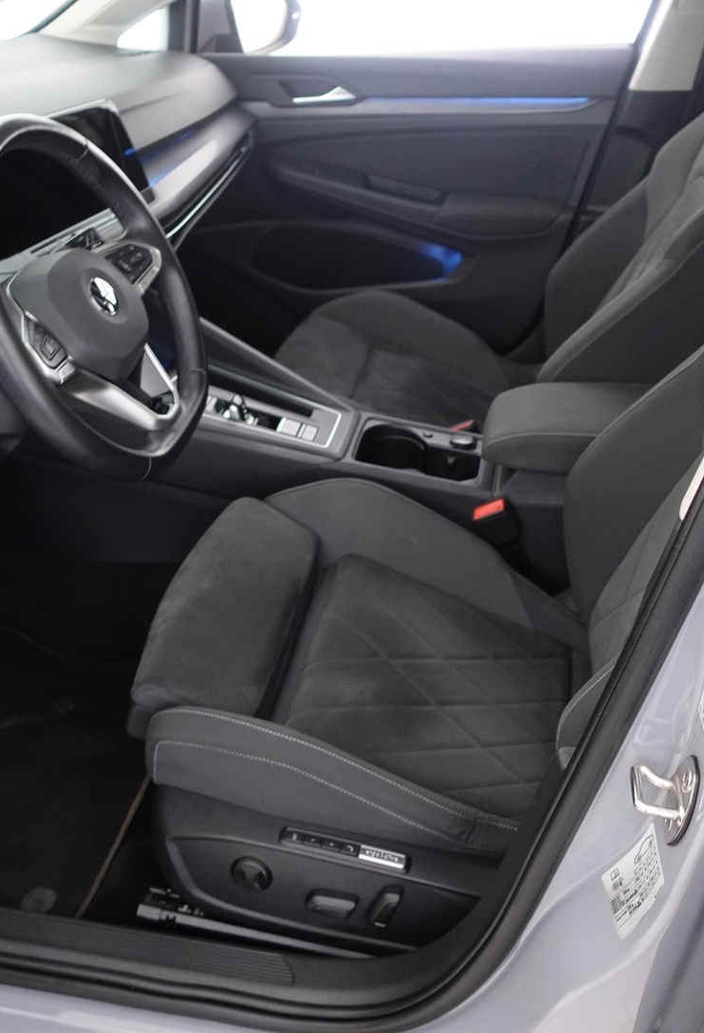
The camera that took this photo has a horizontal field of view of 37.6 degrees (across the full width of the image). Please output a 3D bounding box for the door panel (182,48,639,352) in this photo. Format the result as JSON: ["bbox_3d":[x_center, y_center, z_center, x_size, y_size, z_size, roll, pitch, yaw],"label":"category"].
[{"bbox_3d":[0.056,-0.580,1.925,0.840,0.560,0.130,6,32,9],"label":"door panel"}]

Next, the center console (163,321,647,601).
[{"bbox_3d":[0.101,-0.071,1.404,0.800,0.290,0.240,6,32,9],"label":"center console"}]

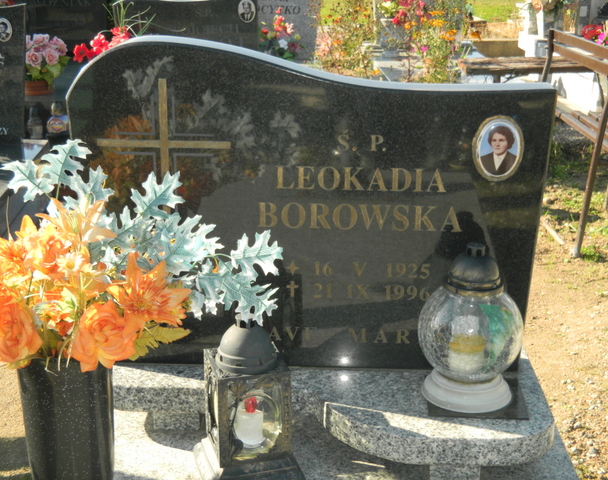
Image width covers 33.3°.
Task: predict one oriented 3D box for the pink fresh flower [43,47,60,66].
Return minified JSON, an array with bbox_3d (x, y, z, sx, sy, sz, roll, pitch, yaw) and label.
[{"bbox_3d":[-1.160,-0.843,4.670,0.080,0.085,0.065,1,18,0],"label":"pink fresh flower"}]

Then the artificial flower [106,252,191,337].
[{"bbox_3d":[-0.225,0.079,1.470,0.120,0.120,0.075,-1,3,-7],"label":"artificial flower"}]

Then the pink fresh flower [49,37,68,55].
[{"bbox_3d":[-1.135,-0.899,4.700,0.085,0.080,0.070,-12,22,-35],"label":"pink fresh flower"}]

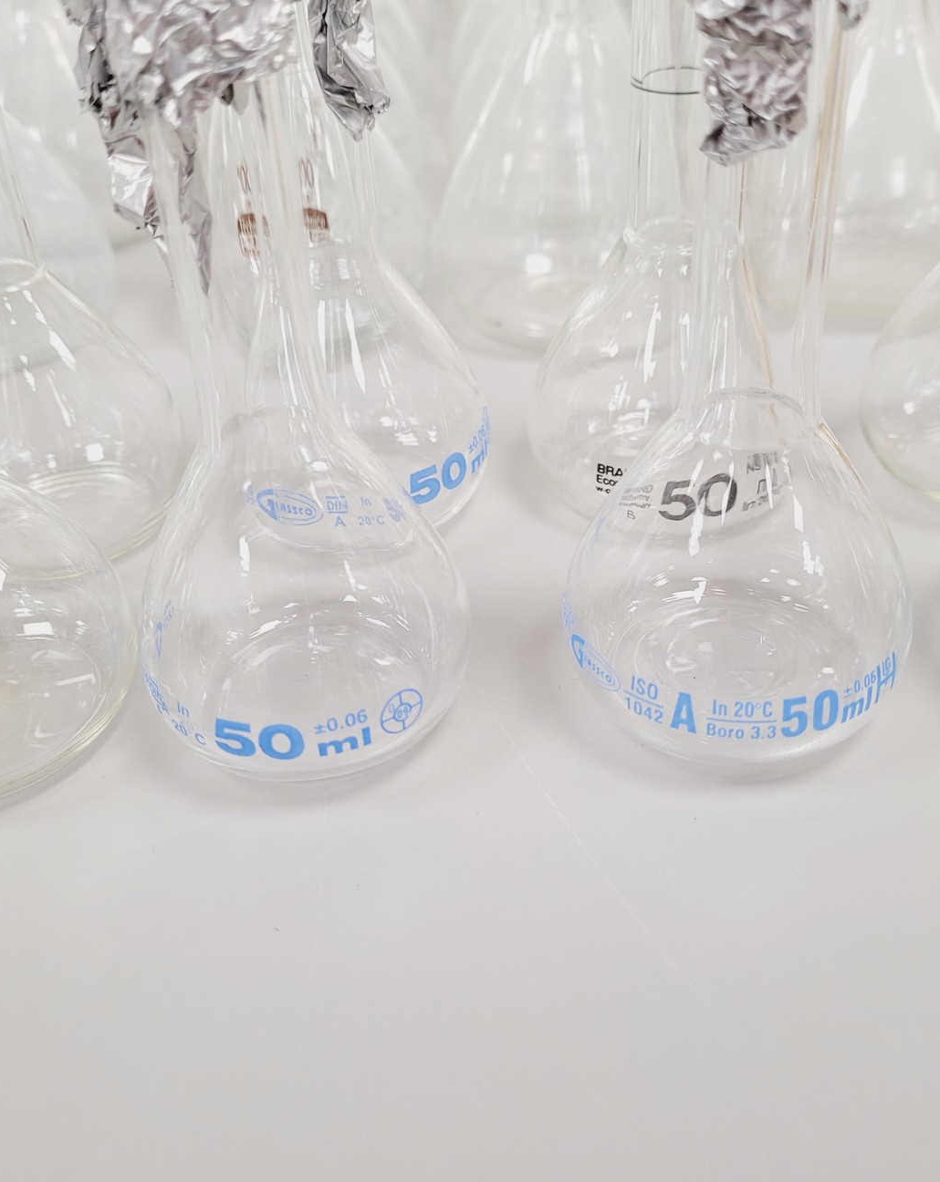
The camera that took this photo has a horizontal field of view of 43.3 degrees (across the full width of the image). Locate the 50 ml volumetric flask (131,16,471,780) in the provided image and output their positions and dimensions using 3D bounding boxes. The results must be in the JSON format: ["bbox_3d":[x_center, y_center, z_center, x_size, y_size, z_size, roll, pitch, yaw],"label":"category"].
[{"bbox_3d":[-0.028,-0.038,0.144,0.049,0.133,0.049,-5,37,0],"label":"50 ml volumetric flask"}]

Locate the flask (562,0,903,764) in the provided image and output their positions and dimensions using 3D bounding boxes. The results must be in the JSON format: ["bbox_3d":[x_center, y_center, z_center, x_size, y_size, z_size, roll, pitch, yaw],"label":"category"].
[{"bbox_3d":[0.035,-0.039,0.139,0.049,0.133,0.049,-5,37,0],"label":"flask"}]

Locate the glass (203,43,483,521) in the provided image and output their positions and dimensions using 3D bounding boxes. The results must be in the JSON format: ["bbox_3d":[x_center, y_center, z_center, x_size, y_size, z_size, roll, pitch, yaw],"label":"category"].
[{"bbox_3d":[-0.024,-0.073,0.190,0.048,0.133,0.048,-5,37,0],"label":"glass"}]

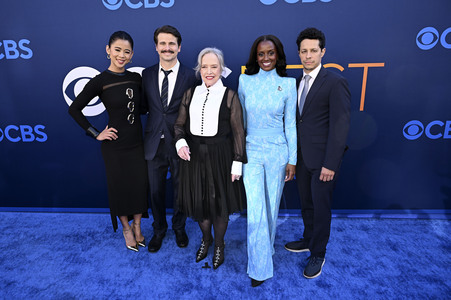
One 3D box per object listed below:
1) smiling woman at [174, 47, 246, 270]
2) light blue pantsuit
[{"bbox_3d":[-0.093,0.084,2.242,0.510,1.615,0.410,1,14,8],"label":"smiling woman"},{"bbox_3d":[0.288,0.176,2.132,0.430,1.445,0.440,1,14,8],"label":"light blue pantsuit"}]

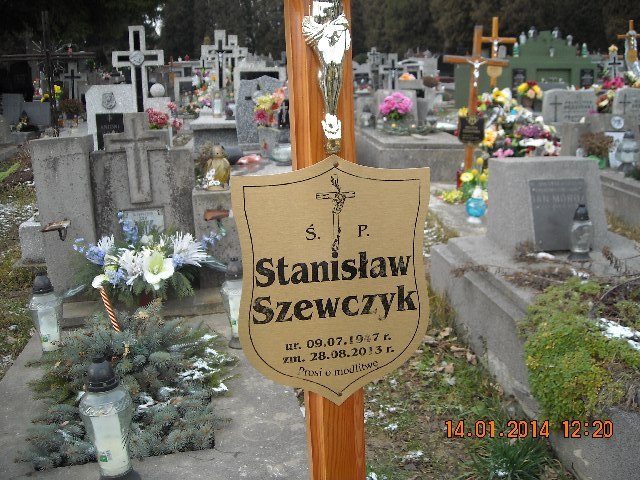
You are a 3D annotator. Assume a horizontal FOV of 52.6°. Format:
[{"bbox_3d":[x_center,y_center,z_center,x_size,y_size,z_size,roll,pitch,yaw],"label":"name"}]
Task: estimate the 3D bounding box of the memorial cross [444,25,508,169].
[{"bbox_3d":[1.512,-1.245,6.293,0.660,1.600,0.090,-2,15,-6],"label":"memorial cross"}]

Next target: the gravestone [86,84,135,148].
[{"bbox_3d":[-1.906,-1.068,5.917,0.440,0.680,0.140,-2,15,-7],"label":"gravestone"}]

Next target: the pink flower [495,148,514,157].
[{"bbox_3d":[1.796,-0.835,6.297,0.200,0.110,0.160,-2,15,-7],"label":"pink flower"}]

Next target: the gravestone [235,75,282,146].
[{"bbox_3d":[-0.559,-1.213,6.296,0.560,0.760,0.120,-2,15,-7],"label":"gravestone"}]

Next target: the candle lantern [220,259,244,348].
[{"bbox_3d":[-0.295,0.214,2.246,0.112,0.320,0.112,-2,15,-7],"label":"candle lantern"}]

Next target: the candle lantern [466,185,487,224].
[{"bbox_3d":[1.171,-0.272,4.841,0.145,0.290,0.145,-2,15,-7],"label":"candle lantern"}]

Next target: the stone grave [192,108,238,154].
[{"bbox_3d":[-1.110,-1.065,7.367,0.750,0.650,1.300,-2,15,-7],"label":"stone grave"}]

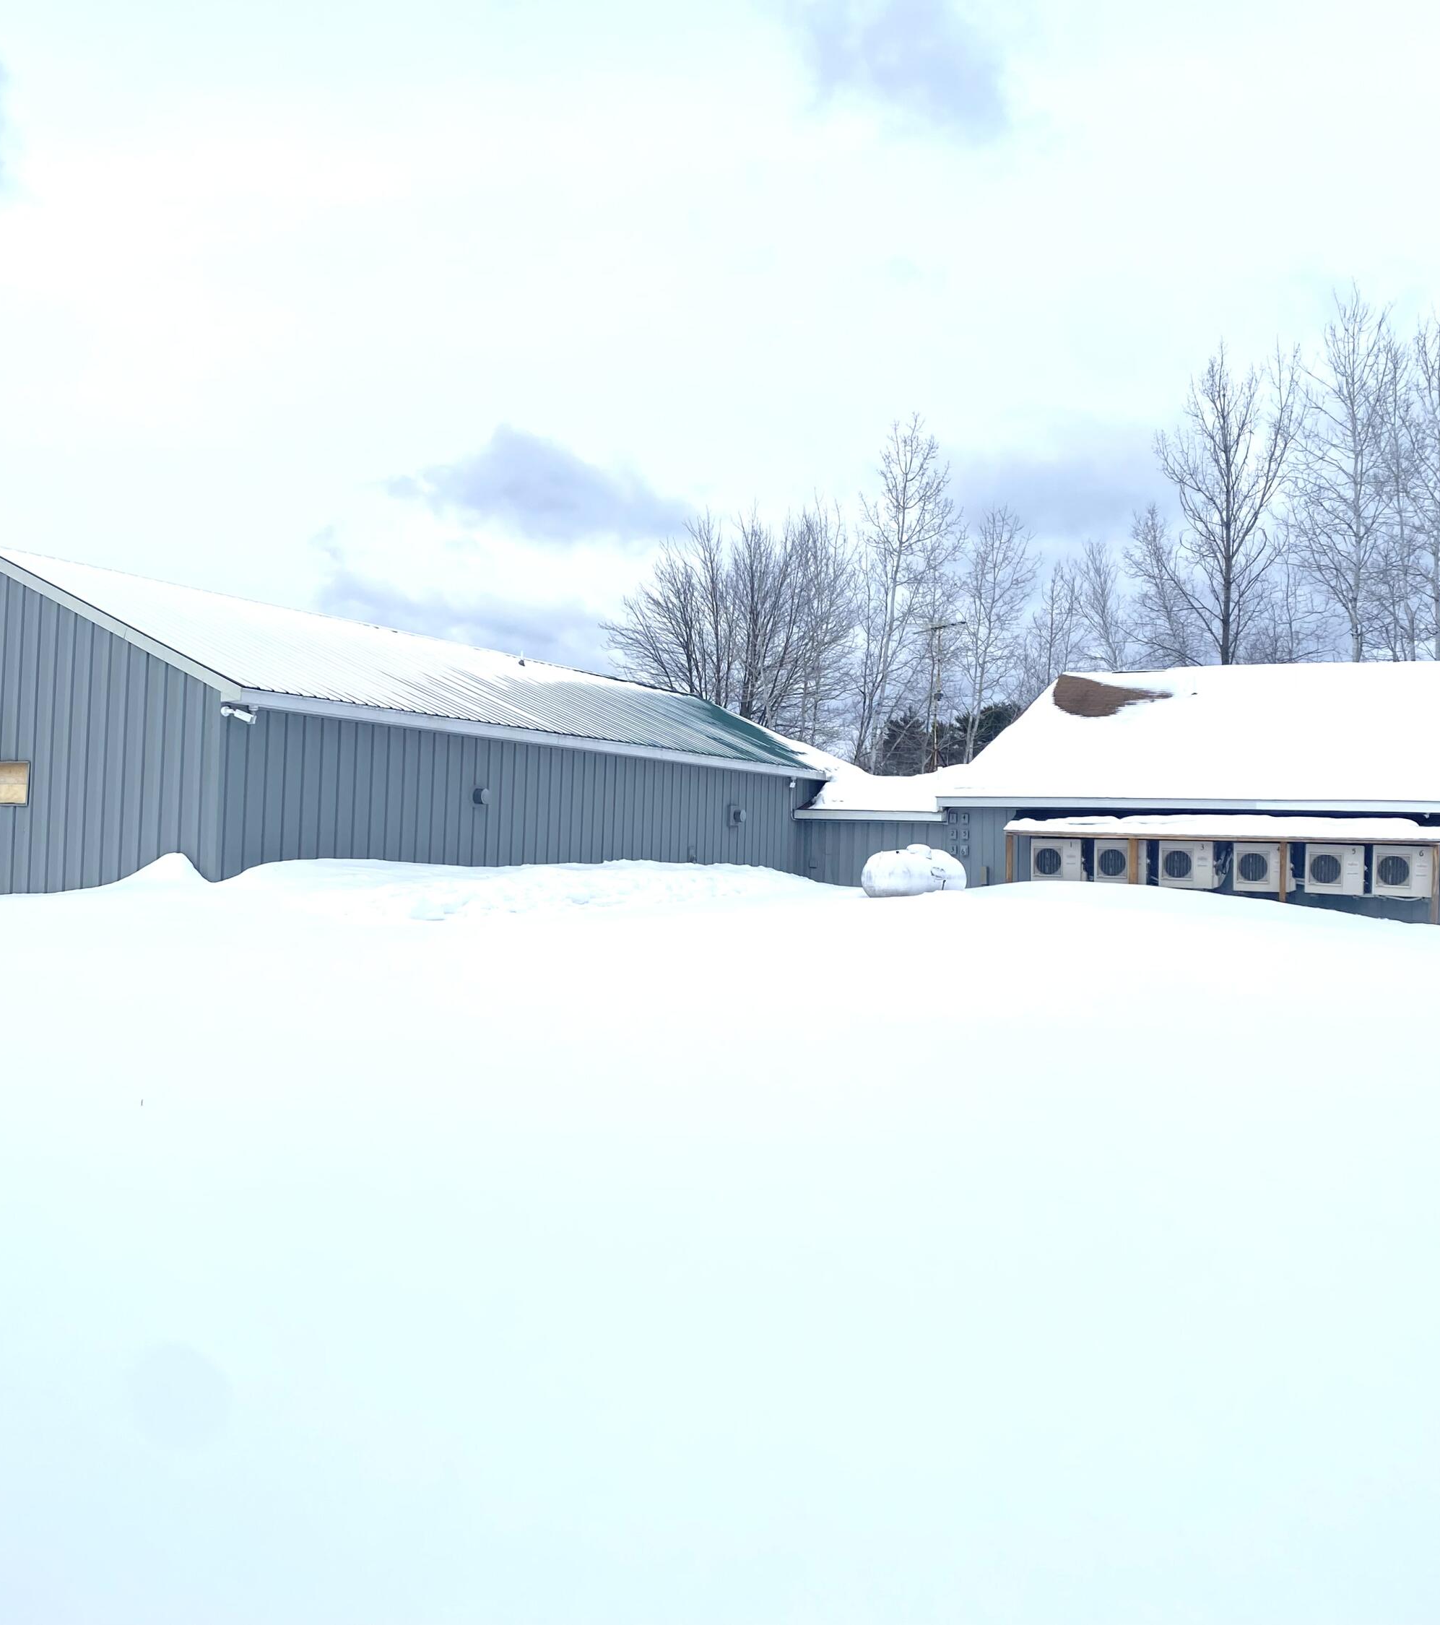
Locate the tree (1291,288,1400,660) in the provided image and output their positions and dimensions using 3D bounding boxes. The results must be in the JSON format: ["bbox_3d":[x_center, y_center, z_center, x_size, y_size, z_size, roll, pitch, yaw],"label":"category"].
[{"bbox_3d":[15.840,-5.540,41.410,3.040,15.650,2.890,2,-2,0],"label":"tree"}]

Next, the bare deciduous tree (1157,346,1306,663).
[{"bbox_3d":[12.450,-4.710,39.920,3.740,13.680,3.560,2,-2,0],"label":"bare deciduous tree"}]

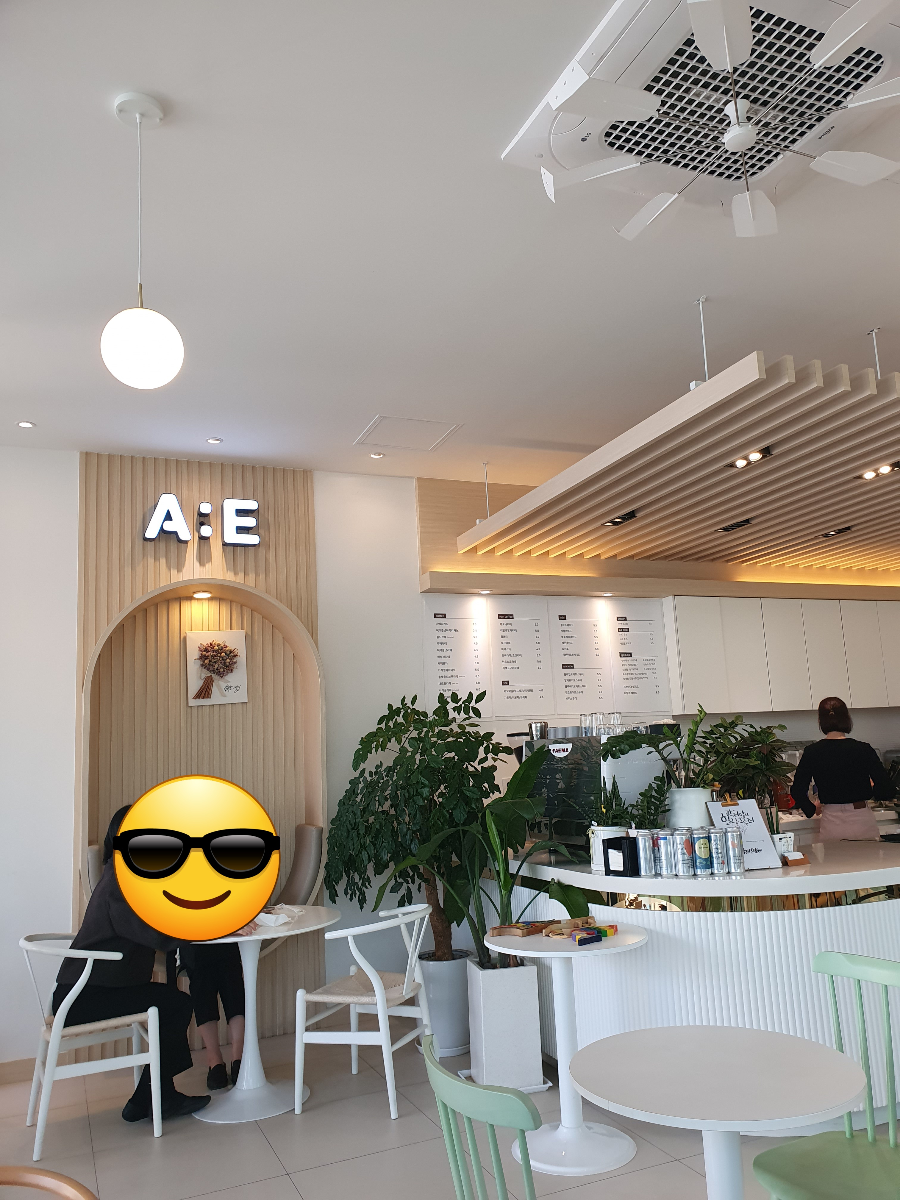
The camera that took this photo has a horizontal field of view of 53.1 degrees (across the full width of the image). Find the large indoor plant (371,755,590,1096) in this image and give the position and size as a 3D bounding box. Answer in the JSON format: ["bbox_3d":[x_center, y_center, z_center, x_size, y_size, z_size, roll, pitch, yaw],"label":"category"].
[{"bbox_3d":[0.148,1.429,4.130,0.930,1.390,0.800,-3,-9,0],"label":"large indoor plant"}]

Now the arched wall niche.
[{"bbox_3d":[-1.286,1.011,4.745,1.240,2.250,0.340,1,-11,-24],"label":"arched wall niche"}]

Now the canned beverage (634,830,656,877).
[{"bbox_3d":[0.751,0.969,3.457,0.066,0.168,0.066,-3,-9,0],"label":"canned beverage"}]

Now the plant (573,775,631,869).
[{"bbox_3d":[0.609,0.898,3.643,0.220,0.380,0.210,-3,-9,0],"label":"plant"}]

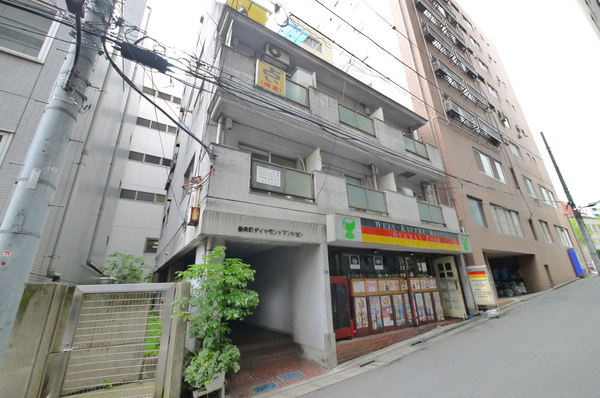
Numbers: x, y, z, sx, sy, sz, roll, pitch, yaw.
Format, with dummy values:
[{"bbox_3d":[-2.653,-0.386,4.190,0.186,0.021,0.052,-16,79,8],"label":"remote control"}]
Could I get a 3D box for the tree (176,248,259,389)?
[{"bbox_3d":[-1.359,1.911,4.072,1.250,2.150,1.100,10,-23,-32],"label":"tree"}]

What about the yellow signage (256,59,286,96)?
[{"bbox_3d":[-0.738,-3.133,6.403,0.820,0.820,0.110,10,-23,-32],"label":"yellow signage"}]

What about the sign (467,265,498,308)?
[{"bbox_3d":[6.566,3.181,8.721,0.600,1.470,0.200,-17,-24,37],"label":"sign"}]

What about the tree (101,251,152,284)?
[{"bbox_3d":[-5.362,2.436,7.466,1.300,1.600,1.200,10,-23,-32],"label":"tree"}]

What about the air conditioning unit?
[{"bbox_3d":[-0.722,-4.291,7.322,0.780,0.540,0.290,10,-23,-32],"label":"air conditioning unit"}]

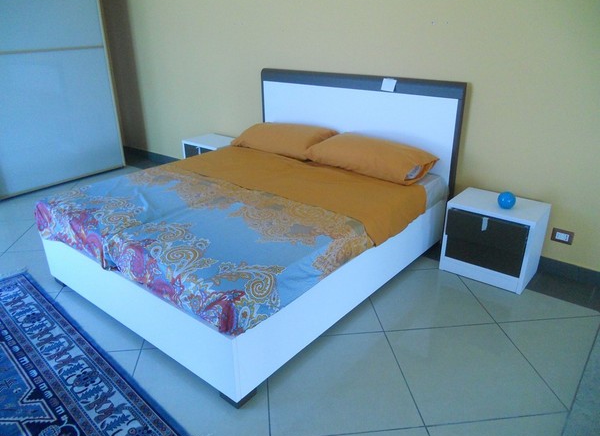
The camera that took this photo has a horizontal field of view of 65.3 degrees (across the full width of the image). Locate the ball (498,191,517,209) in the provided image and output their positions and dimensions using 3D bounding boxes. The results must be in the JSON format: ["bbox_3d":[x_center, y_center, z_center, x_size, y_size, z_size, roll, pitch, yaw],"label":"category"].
[{"bbox_3d":[1.234,-0.104,2.782,0.107,0.107,0.107,0,23,0],"label":"ball"}]

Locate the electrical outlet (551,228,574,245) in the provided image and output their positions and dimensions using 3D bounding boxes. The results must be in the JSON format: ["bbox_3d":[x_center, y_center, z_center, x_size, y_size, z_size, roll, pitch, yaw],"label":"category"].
[{"bbox_3d":[1.611,0.116,2.873,0.118,0.083,0.012,17,29,36],"label":"electrical outlet"}]

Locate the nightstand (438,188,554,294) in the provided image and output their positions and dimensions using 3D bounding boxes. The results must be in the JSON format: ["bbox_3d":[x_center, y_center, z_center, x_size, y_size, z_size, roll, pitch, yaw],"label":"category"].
[{"bbox_3d":[1.232,0.128,2.974,0.508,0.469,0.361,17,29,36],"label":"nightstand"}]

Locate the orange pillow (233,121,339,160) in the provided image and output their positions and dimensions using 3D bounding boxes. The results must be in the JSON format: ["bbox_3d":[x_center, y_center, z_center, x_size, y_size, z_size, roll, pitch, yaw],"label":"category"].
[{"bbox_3d":[-0.127,-0.618,3.682,0.860,0.185,0.350,17,29,36],"label":"orange pillow"}]

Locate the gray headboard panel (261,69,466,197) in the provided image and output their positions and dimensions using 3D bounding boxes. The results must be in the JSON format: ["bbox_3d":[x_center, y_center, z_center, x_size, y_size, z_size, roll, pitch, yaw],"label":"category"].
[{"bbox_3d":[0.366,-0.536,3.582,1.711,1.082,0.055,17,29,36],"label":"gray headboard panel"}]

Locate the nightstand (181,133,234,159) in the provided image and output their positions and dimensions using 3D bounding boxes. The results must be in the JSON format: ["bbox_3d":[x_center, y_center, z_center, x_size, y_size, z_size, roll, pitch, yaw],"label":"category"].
[{"bbox_3d":[-0.813,-0.511,4.553,0.508,0.469,0.361,17,29,36],"label":"nightstand"}]

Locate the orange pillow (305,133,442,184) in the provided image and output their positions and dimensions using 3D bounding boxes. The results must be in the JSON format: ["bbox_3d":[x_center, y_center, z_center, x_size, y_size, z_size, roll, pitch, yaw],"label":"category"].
[{"bbox_3d":[0.469,-0.427,3.224,0.890,0.185,0.350,17,29,36],"label":"orange pillow"}]

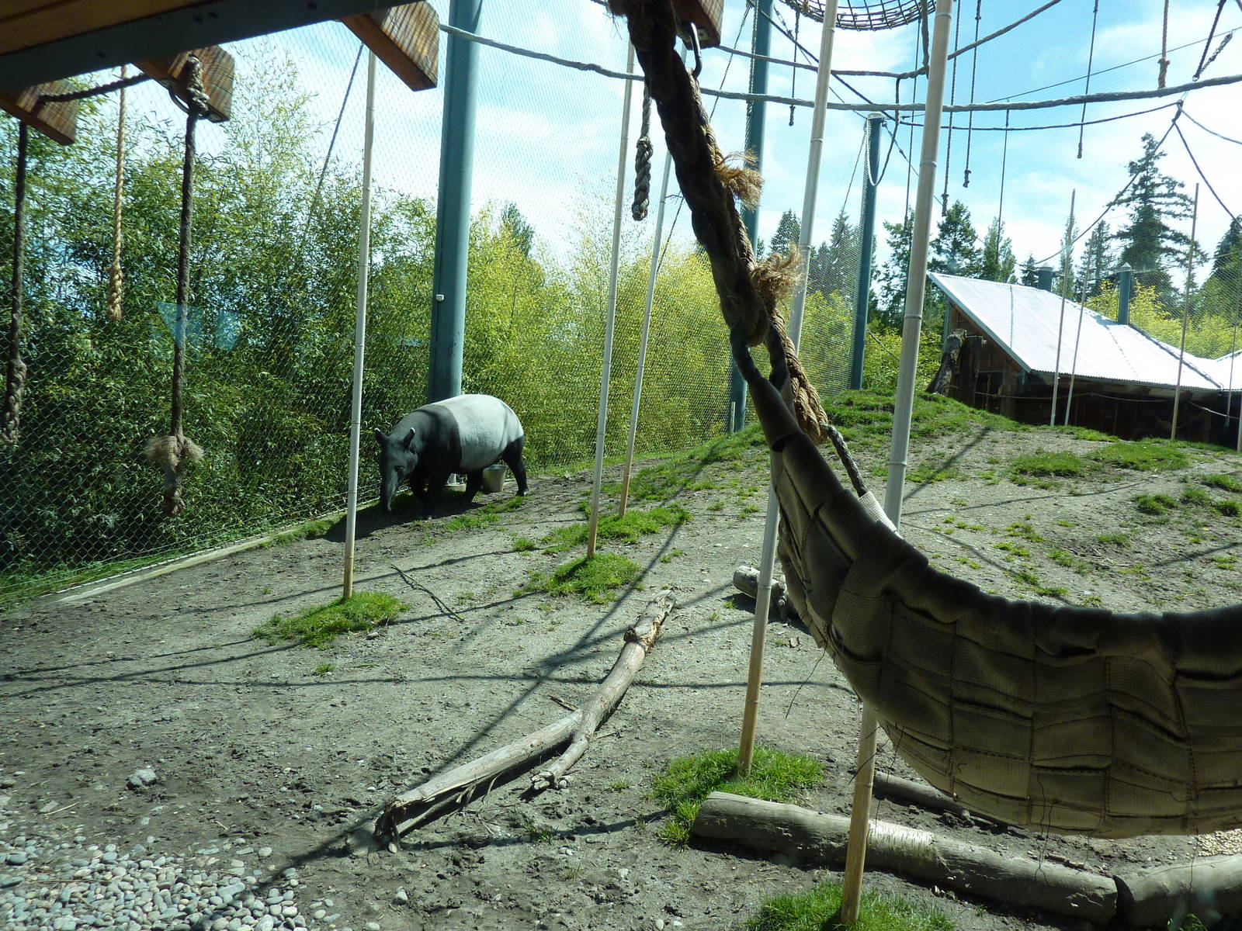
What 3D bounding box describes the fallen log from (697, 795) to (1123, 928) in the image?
[{"bbox_3d":[0.954,1.358,3.120,1.397,0.165,0.180,6,3,16],"label":"fallen log"}]

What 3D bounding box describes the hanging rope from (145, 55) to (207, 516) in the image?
[{"bbox_3d":[-1.433,-0.586,2.957,0.180,1.494,0.130,3,2,-26],"label":"hanging rope"}]

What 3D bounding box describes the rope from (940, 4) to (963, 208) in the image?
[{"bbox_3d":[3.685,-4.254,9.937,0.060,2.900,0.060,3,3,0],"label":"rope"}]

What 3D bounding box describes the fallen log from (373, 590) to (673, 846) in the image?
[{"bbox_3d":[-0.155,0.987,4.206,0.467,0.170,2.575,3,13,26],"label":"fallen log"}]

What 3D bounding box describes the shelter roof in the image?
[{"bbox_3d":[10.114,-2.887,19.702,6.000,2.472,3.186,2,3,-23],"label":"shelter roof"}]

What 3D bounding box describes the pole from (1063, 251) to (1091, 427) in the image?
[{"bbox_3d":[7.634,-2.211,14.952,0.050,3.133,0.050,8,2,26],"label":"pole"}]

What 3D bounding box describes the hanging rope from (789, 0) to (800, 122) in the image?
[{"bbox_3d":[2.028,-4.690,10.469,0.050,1.420,0.050,3,3,0],"label":"hanging rope"}]

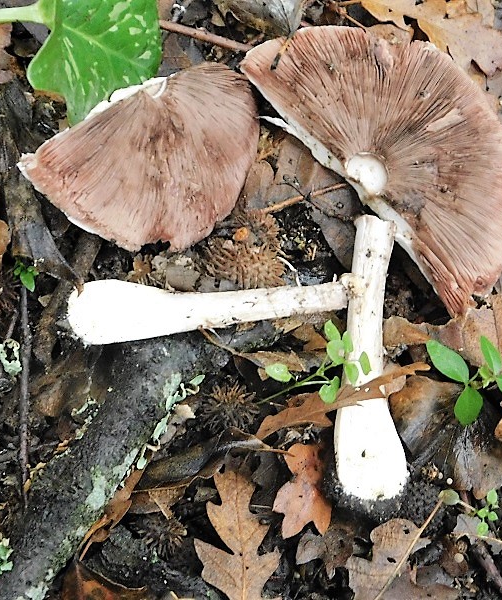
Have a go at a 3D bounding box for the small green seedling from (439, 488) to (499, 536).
[{"bbox_3d":[0.101,0.098,0.546,0.028,0.020,0.022,0,70,0],"label":"small green seedling"}]

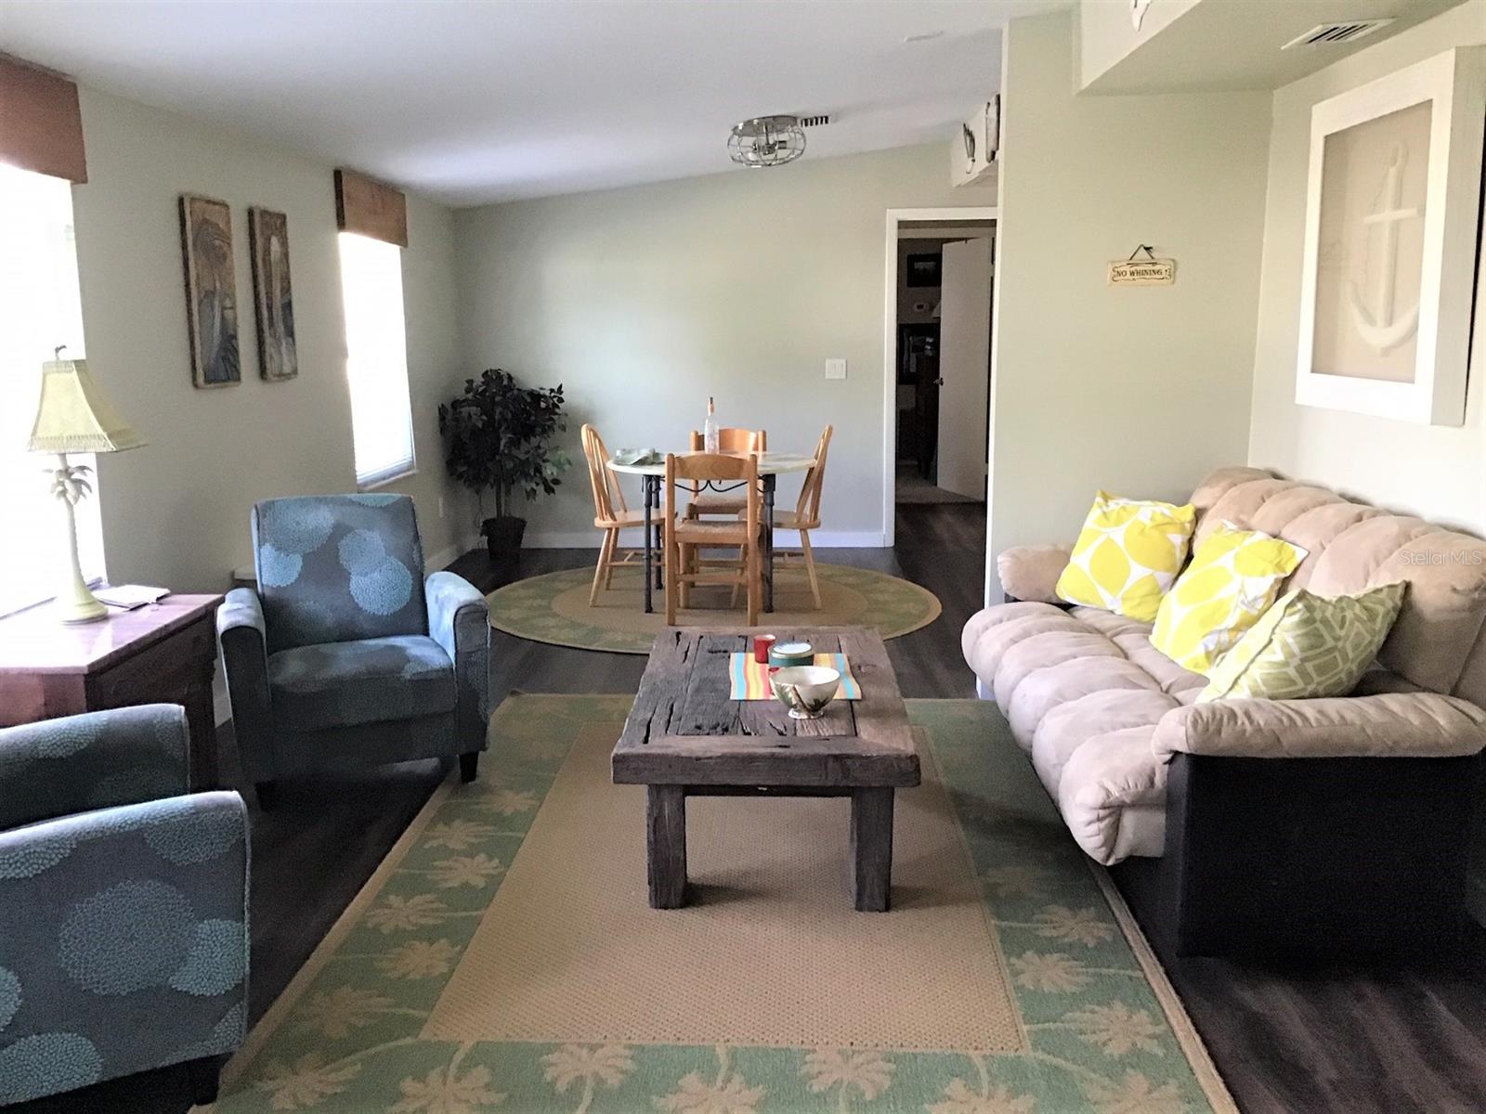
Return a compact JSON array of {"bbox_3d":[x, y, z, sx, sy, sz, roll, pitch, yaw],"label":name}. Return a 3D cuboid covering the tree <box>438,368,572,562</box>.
[{"bbox_3d":[-1.384,-0.560,8.195,0.760,1.170,0.740,0,10,2],"label":"tree"}]

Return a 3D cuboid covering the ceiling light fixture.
[{"bbox_3d":[0.111,-1.980,6.401,0.375,0.190,0.375,-7,10,3],"label":"ceiling light fixture"}]

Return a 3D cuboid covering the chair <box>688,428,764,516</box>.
[{"bbox_3d":[-0.078,-0.281,7.420,0.440,0.840,0.460,0,10,2],"label":"chair"}]

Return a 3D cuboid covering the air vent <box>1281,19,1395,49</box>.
[{"bbox_3d":[1.681,-1.472,3.771,0.175,0.020,0.330,0,10,2],"label":"air vent"}]

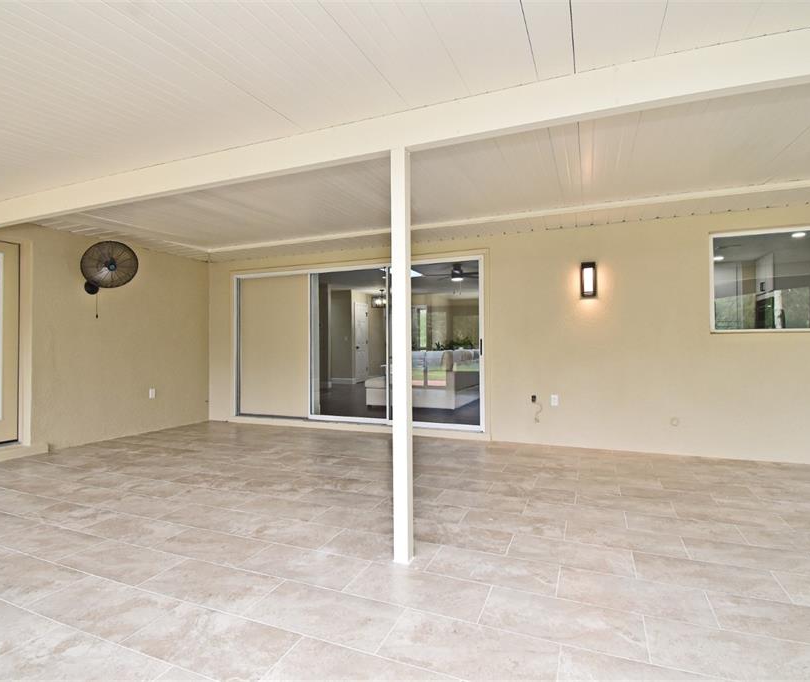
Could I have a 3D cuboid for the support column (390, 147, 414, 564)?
[{"bbox_3d":[-0.013,0.073,2.218,0.078,2.107,0.078,-1,-1,21],"label":"support column"}]

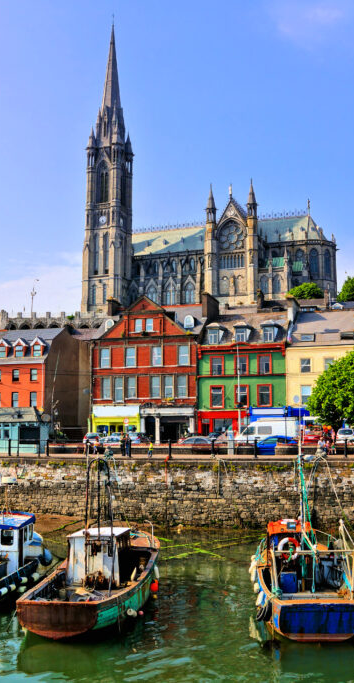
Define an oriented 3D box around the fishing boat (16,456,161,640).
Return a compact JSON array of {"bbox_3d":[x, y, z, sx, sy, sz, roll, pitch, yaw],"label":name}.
[{"bbox_3d":[-2.650,7.248,26.490,3.000,5.900,8.900,-2,-8,15],"label":"fishing boat"}]

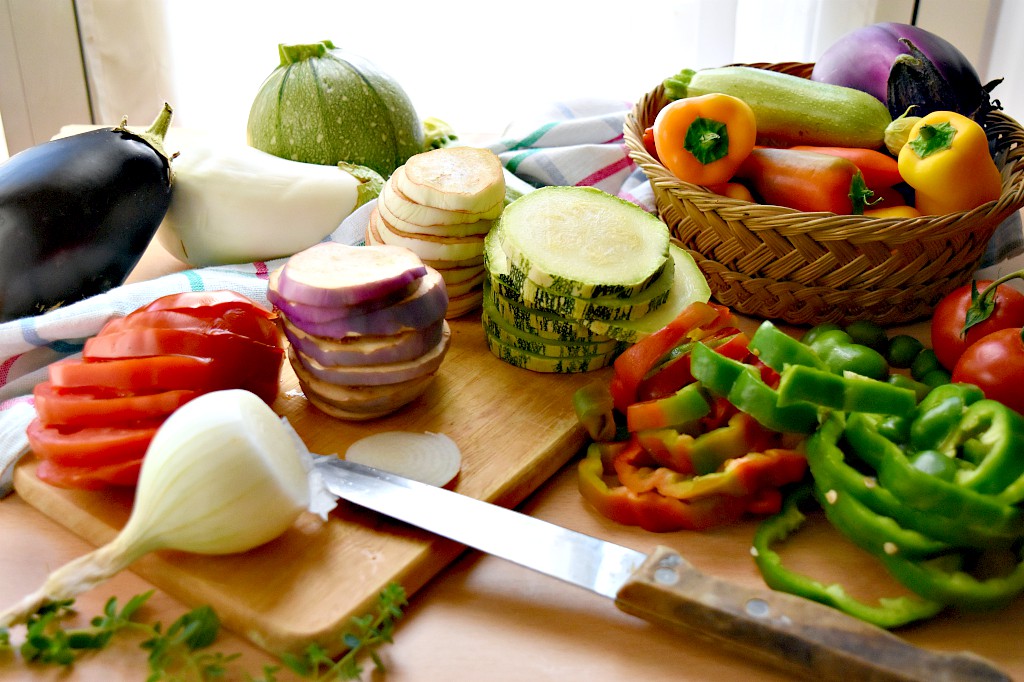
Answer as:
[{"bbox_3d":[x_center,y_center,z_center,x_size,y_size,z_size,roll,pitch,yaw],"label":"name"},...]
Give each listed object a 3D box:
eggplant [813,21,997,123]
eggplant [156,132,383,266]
[{"bbox_3d":[0.244,-0.160,0.811,0.092,0.084,0.114,-25,37,-39],"label":"eggplant"},{"bbox_3d":[-0.146,-0.088,0.776,0.140,0.074,0.077,-13,30,-24],"label":"eggplant"}]

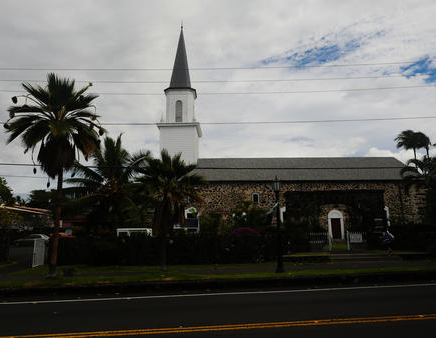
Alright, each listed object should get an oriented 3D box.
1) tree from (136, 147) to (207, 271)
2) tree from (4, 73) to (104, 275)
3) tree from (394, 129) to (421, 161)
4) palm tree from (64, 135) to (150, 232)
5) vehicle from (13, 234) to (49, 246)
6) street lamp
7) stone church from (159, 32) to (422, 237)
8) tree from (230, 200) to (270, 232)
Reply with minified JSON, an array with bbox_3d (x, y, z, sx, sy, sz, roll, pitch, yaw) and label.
[{"bbox_3d":[-2.050,1.669,13.726,3.000,5.080,3.000,0,-10,0],"label":"tree"},{"bbox_3d":[-6.750,-0.072,12.726,4.100,8.220,4.000,0,-10,0],"label":"tree"},{"bbox_3d":[35.700,2.015,58.614,5.000,19.400,5.000,0,-10,0],"label":"tree"},{"bbox_3d":[-7.500,1.467,21.086,5.800,7.800,5.600,0,-10,0],"label":"palm tree"},{"bbox_3d":[-20.700,7.870,34.646,4.400,1.450,1.800,1,-11,-6],"label":"vehicle"},{"bbox_3d":[2.500,2.167,12.515,0.460,3.800,0.460,0,-10,0],"label":"street lamp"},{"bbox_3d":[8.750,-6.541,49.216,36.600,34.400,15.200,0,-10,0],"label":"stone church"},{"bbox_3d":[2.000,3.571,19.679,2.700,3.150,2.500,0,-10,0],"label":"tree"}]

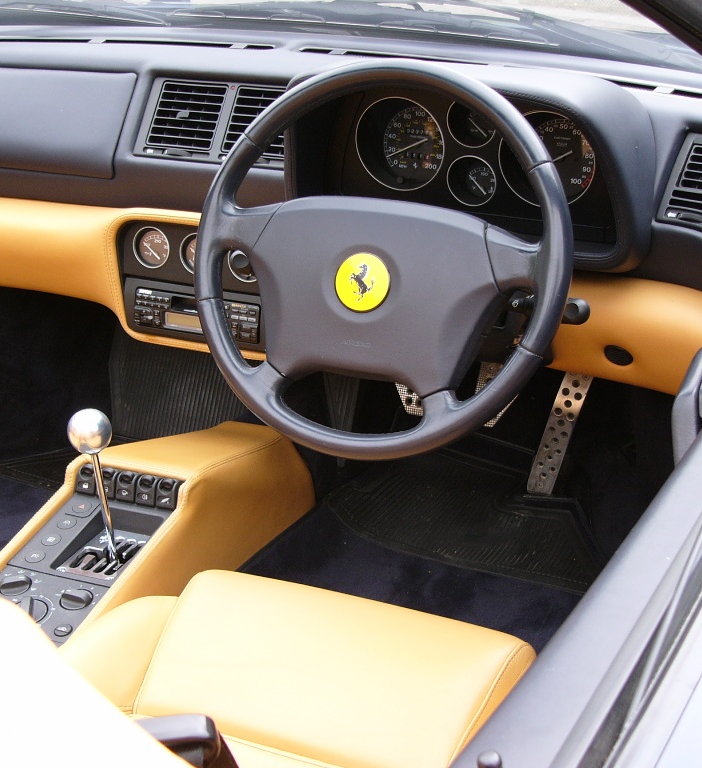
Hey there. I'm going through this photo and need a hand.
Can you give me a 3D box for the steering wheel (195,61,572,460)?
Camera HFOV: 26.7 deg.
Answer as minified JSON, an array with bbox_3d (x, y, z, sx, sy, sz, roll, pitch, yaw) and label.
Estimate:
[{"bbox_3d":[0.029,-0.116,1.411,0.380,0.380,0.085,10,0,22],"label":"steering wheel"}]

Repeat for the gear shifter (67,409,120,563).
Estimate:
[{"bbox_3d":[-0.273,0.115,1.614,0.048,0.193,0.048,8,31,23],"label":"gear shifter"}]

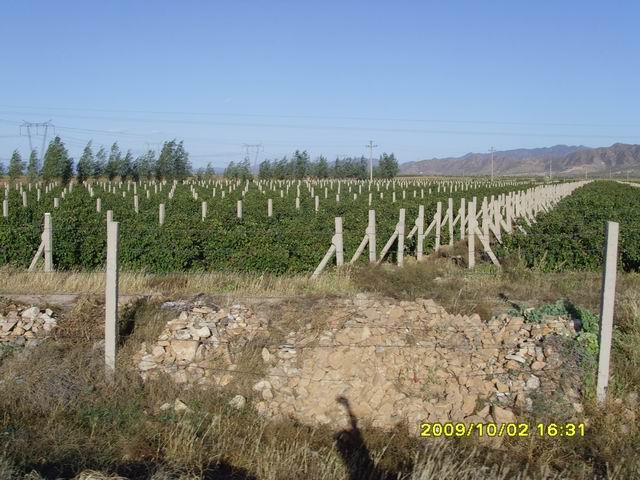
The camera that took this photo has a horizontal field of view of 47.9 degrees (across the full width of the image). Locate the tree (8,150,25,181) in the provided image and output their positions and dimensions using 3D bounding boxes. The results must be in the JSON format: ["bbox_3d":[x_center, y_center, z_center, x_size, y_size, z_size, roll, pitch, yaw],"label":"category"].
[{"bbox_3d":[-75.759,-18.472,180.000,3.994,8.237,3.994,0,5,0],"label":"tree"}]

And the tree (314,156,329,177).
[{"bbox_3d":[0.499,-24.213,240.000,4.660,7.821,4.660,0,5,0],"label":"tree"}]

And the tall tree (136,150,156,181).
[{"bbox_3d":[-42.828,-18.143,178.000,5.085,7.899,5.085,0,5,0],"label":"tall tree"}]

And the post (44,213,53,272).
[{"bbox_3d":[-7.525,0.069,20.050,0.150,1.684,0.150,0,5,6],"label":"post"}]

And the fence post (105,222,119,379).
[{"bbox_3d":[-2.350,0.672,8.200,0.118,1.786,0.118,2,5,3],"label":"fence post"}]

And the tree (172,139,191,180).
[{"bbox_3d":[-33.612,-19.051,175.000,4.499,10.193,4.499,0,5,0],"label":"tree"}]

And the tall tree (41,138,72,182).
[{"bbox_3d":[-61.389,-18.755,168.000,6.719,10.717,6.719,0,5,0],"label":"tall tree"}]

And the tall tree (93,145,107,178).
[{"bbox_3d":[-53.512,-18.323,175.000,3.499,8.737,3.499,0,5,0],"label":"tall tree"}]

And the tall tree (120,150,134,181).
[{"bbox_3d":[-50.721,-19.630,190.000,3.689,8.432,3.689,0,5,0],"label":"tall tree"}]

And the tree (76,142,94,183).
[{"bbox_3d":[-57.885,-19.131,178.000,4.443,10.367,4.443,0,5,0],"label":"tree"}]

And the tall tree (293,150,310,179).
[{"bbox_3d":[-6.157,-25.045,240.000,5.991,9.486,5.991,0,5,0],"label":"tall tree"}]

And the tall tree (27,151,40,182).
[{"bbox_3d":[-71.516,-18.472,180.000,3.495,8.237,3.495,0,5,0],"label":"tall tree"}]

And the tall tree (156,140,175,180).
[{"bbox_3d":[-37.495,-19.051,175.000,4.499,10.193,4.499,0,5,0],"label":"tall tree"}]

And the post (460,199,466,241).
[{"bbox_3d":[4.882,-0.663,24.566,0.120,1.500,0.120,2,5,21],"label":"post"}]

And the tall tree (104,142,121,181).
[{"bbox_3d":[-50.357,-18.808,175.000,3.999,9.707,3.999,0,5,0],"label":"tall tree"}]

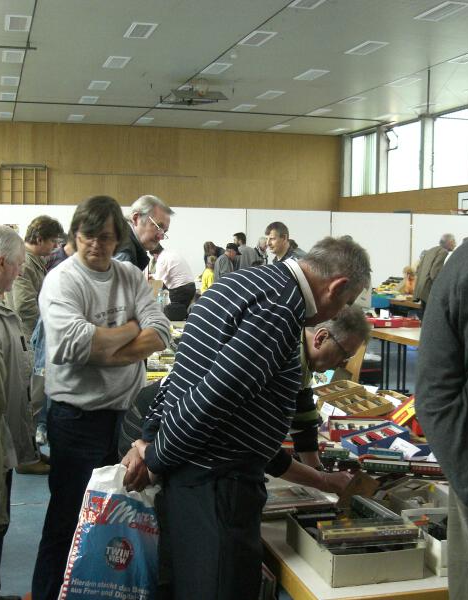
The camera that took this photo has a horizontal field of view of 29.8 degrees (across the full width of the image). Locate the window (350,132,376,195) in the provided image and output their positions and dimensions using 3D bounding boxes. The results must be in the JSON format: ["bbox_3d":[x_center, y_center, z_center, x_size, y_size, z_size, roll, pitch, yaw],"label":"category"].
[{"bbox_3d":[6.047,-6.350,41.005,0.150,2.650,2.900,0,4,-16],"label":"window"}]

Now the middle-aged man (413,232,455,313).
[{"bbox_3d":[2.782,-0.080,12.362,0.520,1.720,0.520,-1,4,-22],"label":"middle-aged man"}]

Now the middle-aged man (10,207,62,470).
[{"bbox_3d":[-1.326,0.303,5.963,0.420,1.760,0.520,-1,4,-20],"label":"middle-aged man"}]

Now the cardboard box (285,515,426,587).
[{"bbox_3d":[0.332,0.684,2.466,0.260,0.090,0.355,0,4,-16],"label":"cardboard box"}]

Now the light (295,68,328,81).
[{"bbox_3d":[2.403,-6.980,27.047,0.620,0.100,1.600,0,4,-16],"label":"light"}]

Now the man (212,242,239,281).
[{"bbox_3d":[-0.158,-0.122,13.655,0.420,1.530,0.500,-2,5,-30],"label":"man"}]

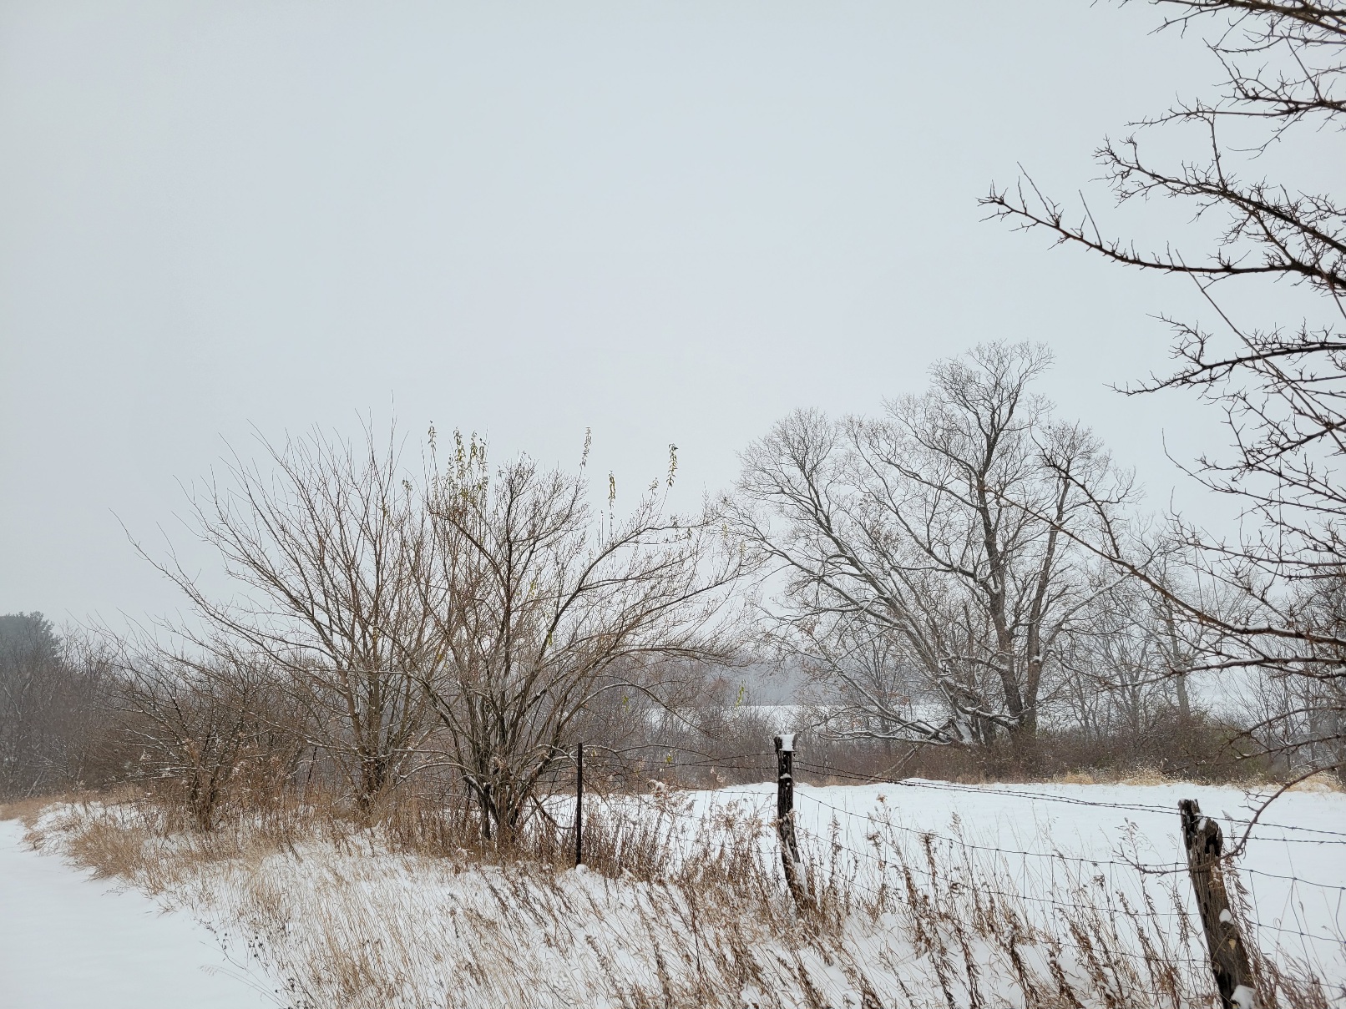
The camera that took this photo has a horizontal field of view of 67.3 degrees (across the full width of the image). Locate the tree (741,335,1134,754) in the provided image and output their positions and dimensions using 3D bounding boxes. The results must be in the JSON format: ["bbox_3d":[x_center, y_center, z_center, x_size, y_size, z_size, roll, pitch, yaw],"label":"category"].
[{"bbox_3d":[8.090,1.429,31.681,12.070,13.560,10.620,0,-10,0],"label":"tree"}]

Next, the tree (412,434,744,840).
[{"bbox_3d":[-1.017,1.389,10.991,3.530,4.490,3.360,0,-10,0],"label":"tree"}]

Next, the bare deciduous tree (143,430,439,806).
[{"bbox_3d":[-5.596,1.572,14.802,4.360,5.760,4.010,0,-10,0],"label":"bare deciduous tree"}]

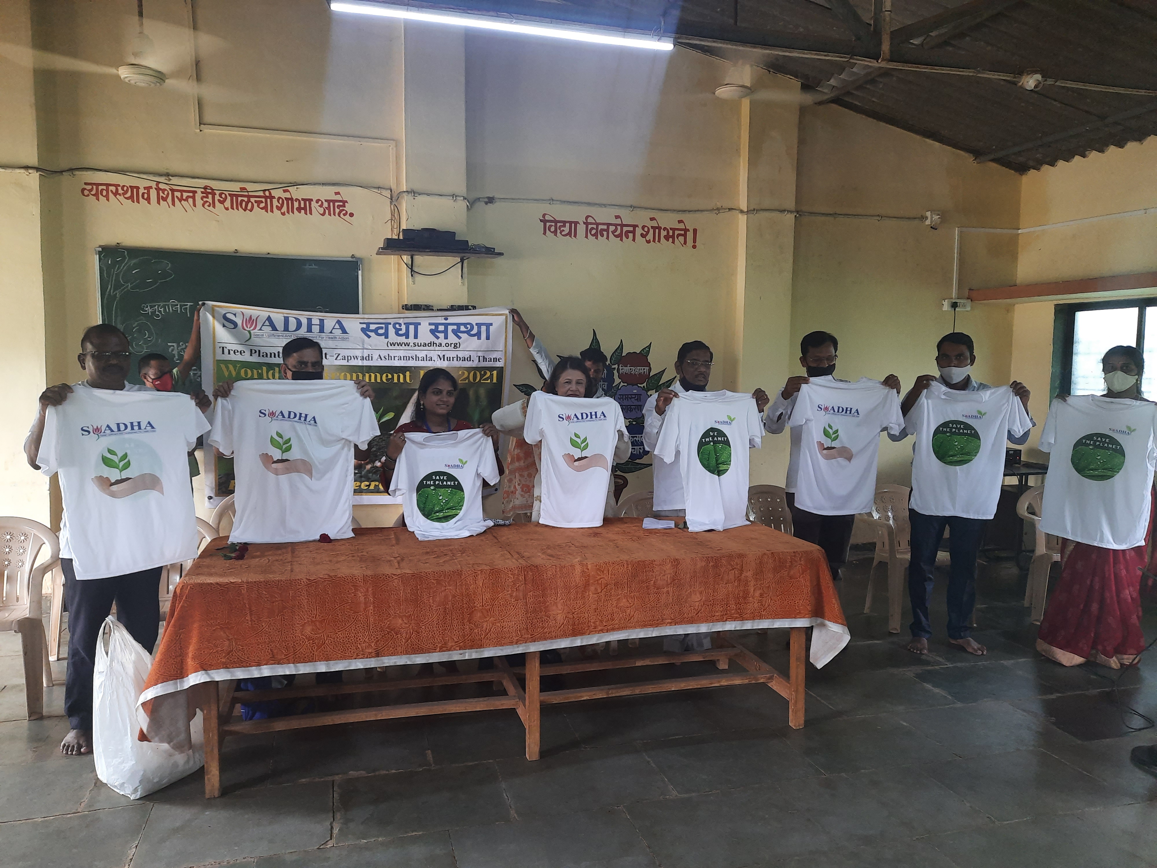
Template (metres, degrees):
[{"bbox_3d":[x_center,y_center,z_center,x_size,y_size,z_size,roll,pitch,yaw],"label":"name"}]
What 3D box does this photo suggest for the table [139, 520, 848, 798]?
[{"bbox_3d":[-0.280,0.832,3.514,2.560,0.785,0.860,-1,5,-16],"label":"table"}]

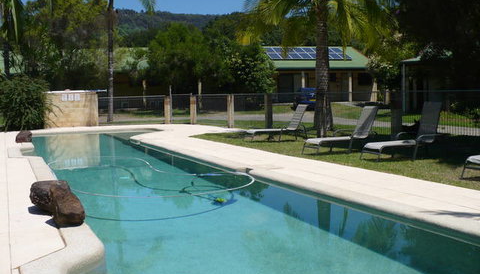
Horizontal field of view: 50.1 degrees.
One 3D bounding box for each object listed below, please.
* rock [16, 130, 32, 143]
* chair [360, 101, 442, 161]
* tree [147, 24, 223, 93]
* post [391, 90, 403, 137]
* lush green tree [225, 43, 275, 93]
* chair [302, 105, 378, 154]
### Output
[{"bbox_3d":[-5.859,-0.036,13.981,0.420,0.330,0.420,0,4,0],"label":"rock"},{"bbox_3d":[3.000,-0.106,9.736,1.420,1.060,0.640,-1,4,-19],"label":"chair"},{"bbox_3d":[-3.678,-4.604,33.762,4.800,5.700,4.500,0,4,0],"label":"tree"},{"bbox_3d":[4.500,-0.593,14.794,0.260,1.330,0.260,-3,5,-40],"label":"post"},{"bbox_3d":[0.611,-3.787,32.816,3.300,4.200,3.100,0,4,0],"label":"lush green tree"},{"bbox_3d":[2.120,-0.150,11.016,1.480,0.970,0.640,-1,4,-19],"label":"chair"}]

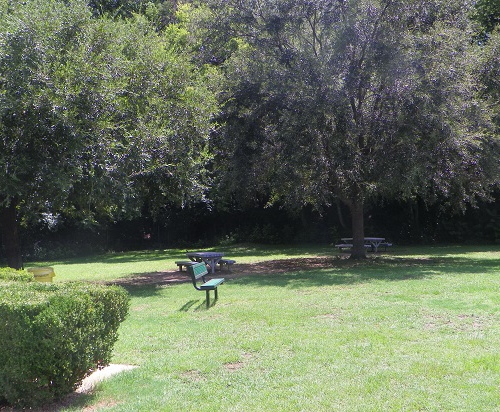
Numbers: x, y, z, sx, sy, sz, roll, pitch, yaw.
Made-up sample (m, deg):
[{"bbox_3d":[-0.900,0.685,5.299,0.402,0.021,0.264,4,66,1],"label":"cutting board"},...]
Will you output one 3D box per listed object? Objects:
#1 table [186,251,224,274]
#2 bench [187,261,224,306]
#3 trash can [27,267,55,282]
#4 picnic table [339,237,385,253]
[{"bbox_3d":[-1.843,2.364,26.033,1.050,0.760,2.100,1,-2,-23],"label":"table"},{"bbox_3d":[-0.896,1.656,13.504,0.540,0.860,1.850,0,-2,3],"label":"bench"},{"bbox_3d":[-4.731,1.790,14.385,0.620,0.780,0.620,0,-2,0],"label":"trash can"},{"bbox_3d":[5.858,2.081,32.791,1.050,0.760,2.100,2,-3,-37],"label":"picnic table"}]

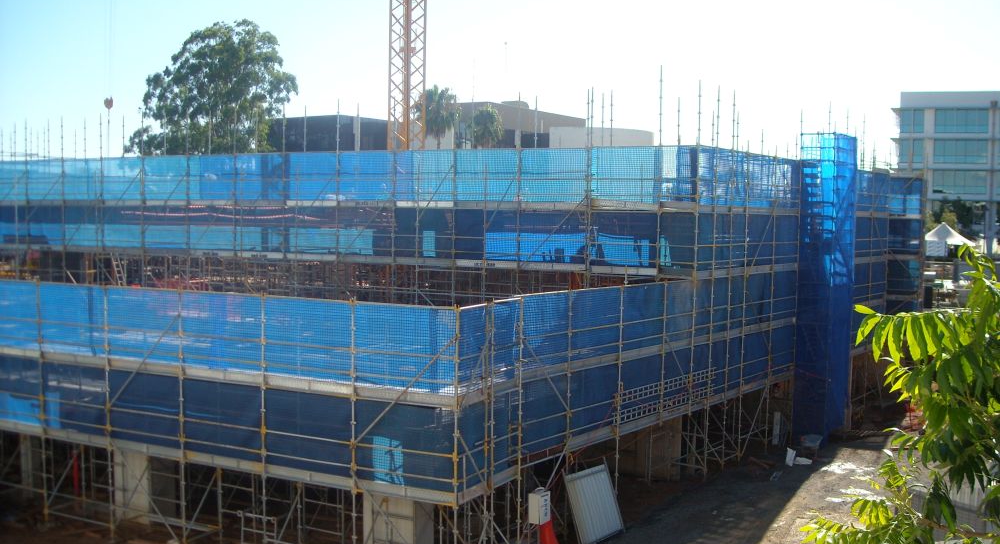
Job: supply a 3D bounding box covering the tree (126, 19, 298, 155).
[{"bbox_3d":[-24.863,-11.040,87.676,14.970,21.450,14.221,1,3,0],"label":"tree"}]

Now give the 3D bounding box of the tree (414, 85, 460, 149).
[{"bbox_3d":[-5.628,-8.824,91.800,4.095,16.070,4.095,1,3,0],"label":"tree"}]

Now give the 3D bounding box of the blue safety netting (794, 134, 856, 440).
[{"bbox_3d":[11.960,0.600,37.190,1.250,11.100,2.420,3,4,37],"label":"blue safety netting"}]

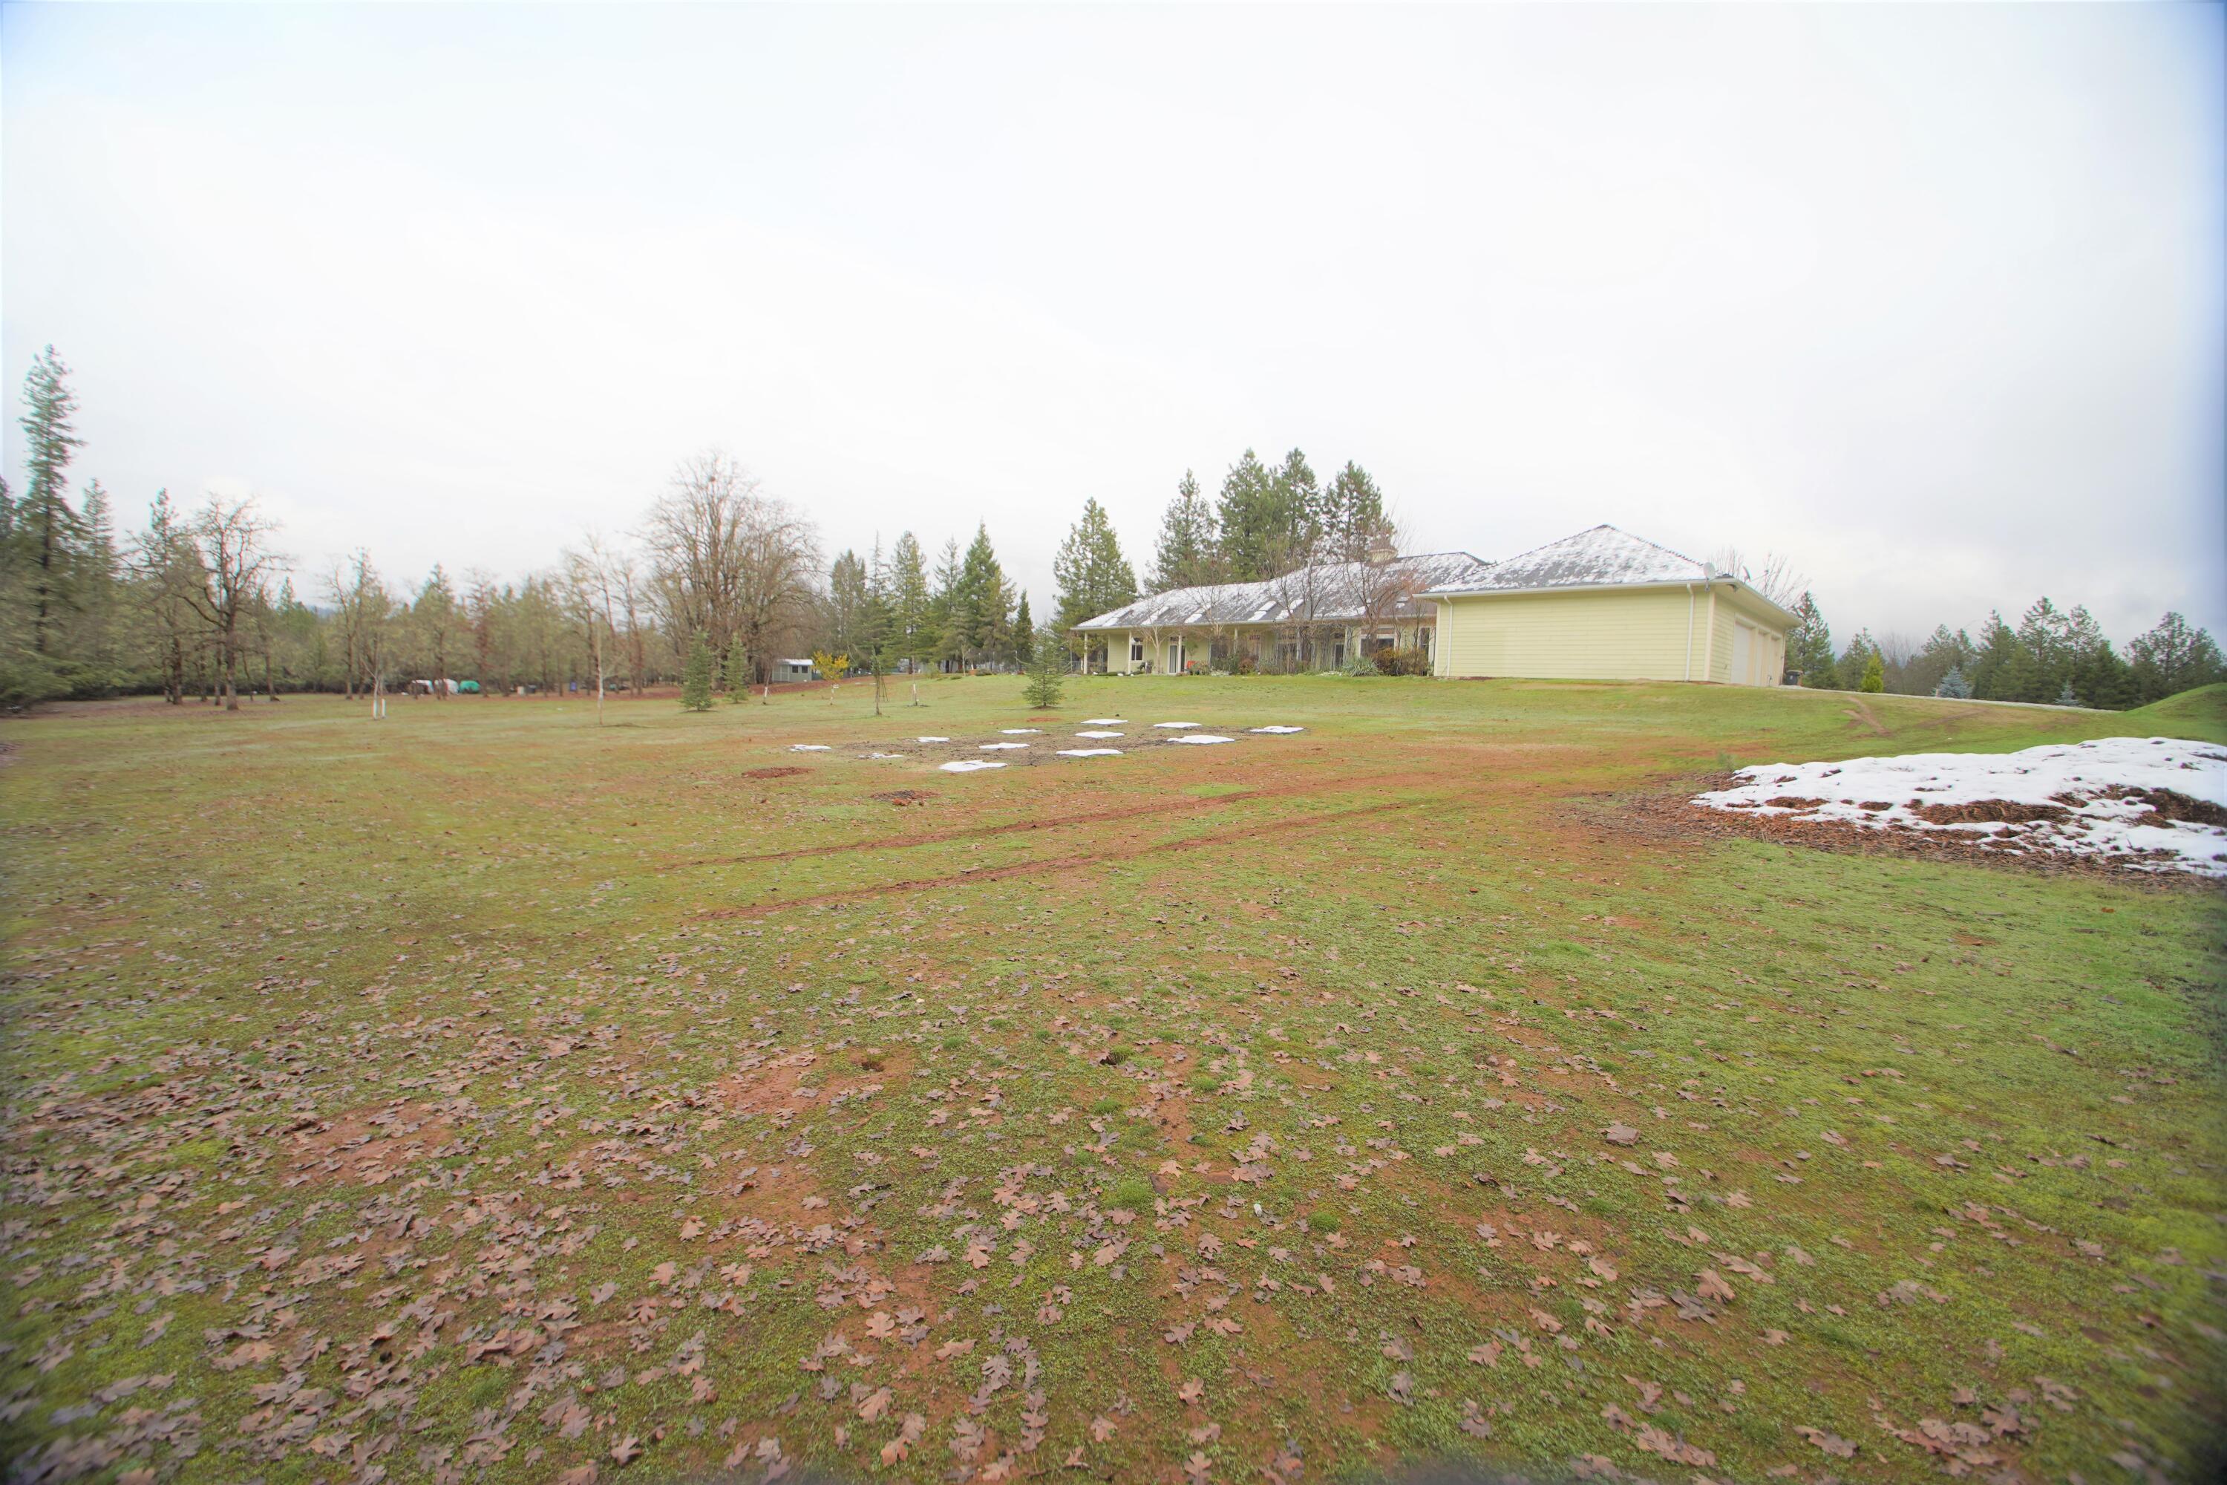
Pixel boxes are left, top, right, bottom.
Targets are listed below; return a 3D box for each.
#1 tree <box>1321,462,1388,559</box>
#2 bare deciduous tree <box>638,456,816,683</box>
[{"bbox_3d":[20.081,-14.354,67.000,5.800,17.980,5.800,1,4,0],"label":"tree"},{"bbox_3d":[-29.511,-13.098,61.298,13.800,17.930,13.800,1,4,0],"label":"bare deciduous tree"}]

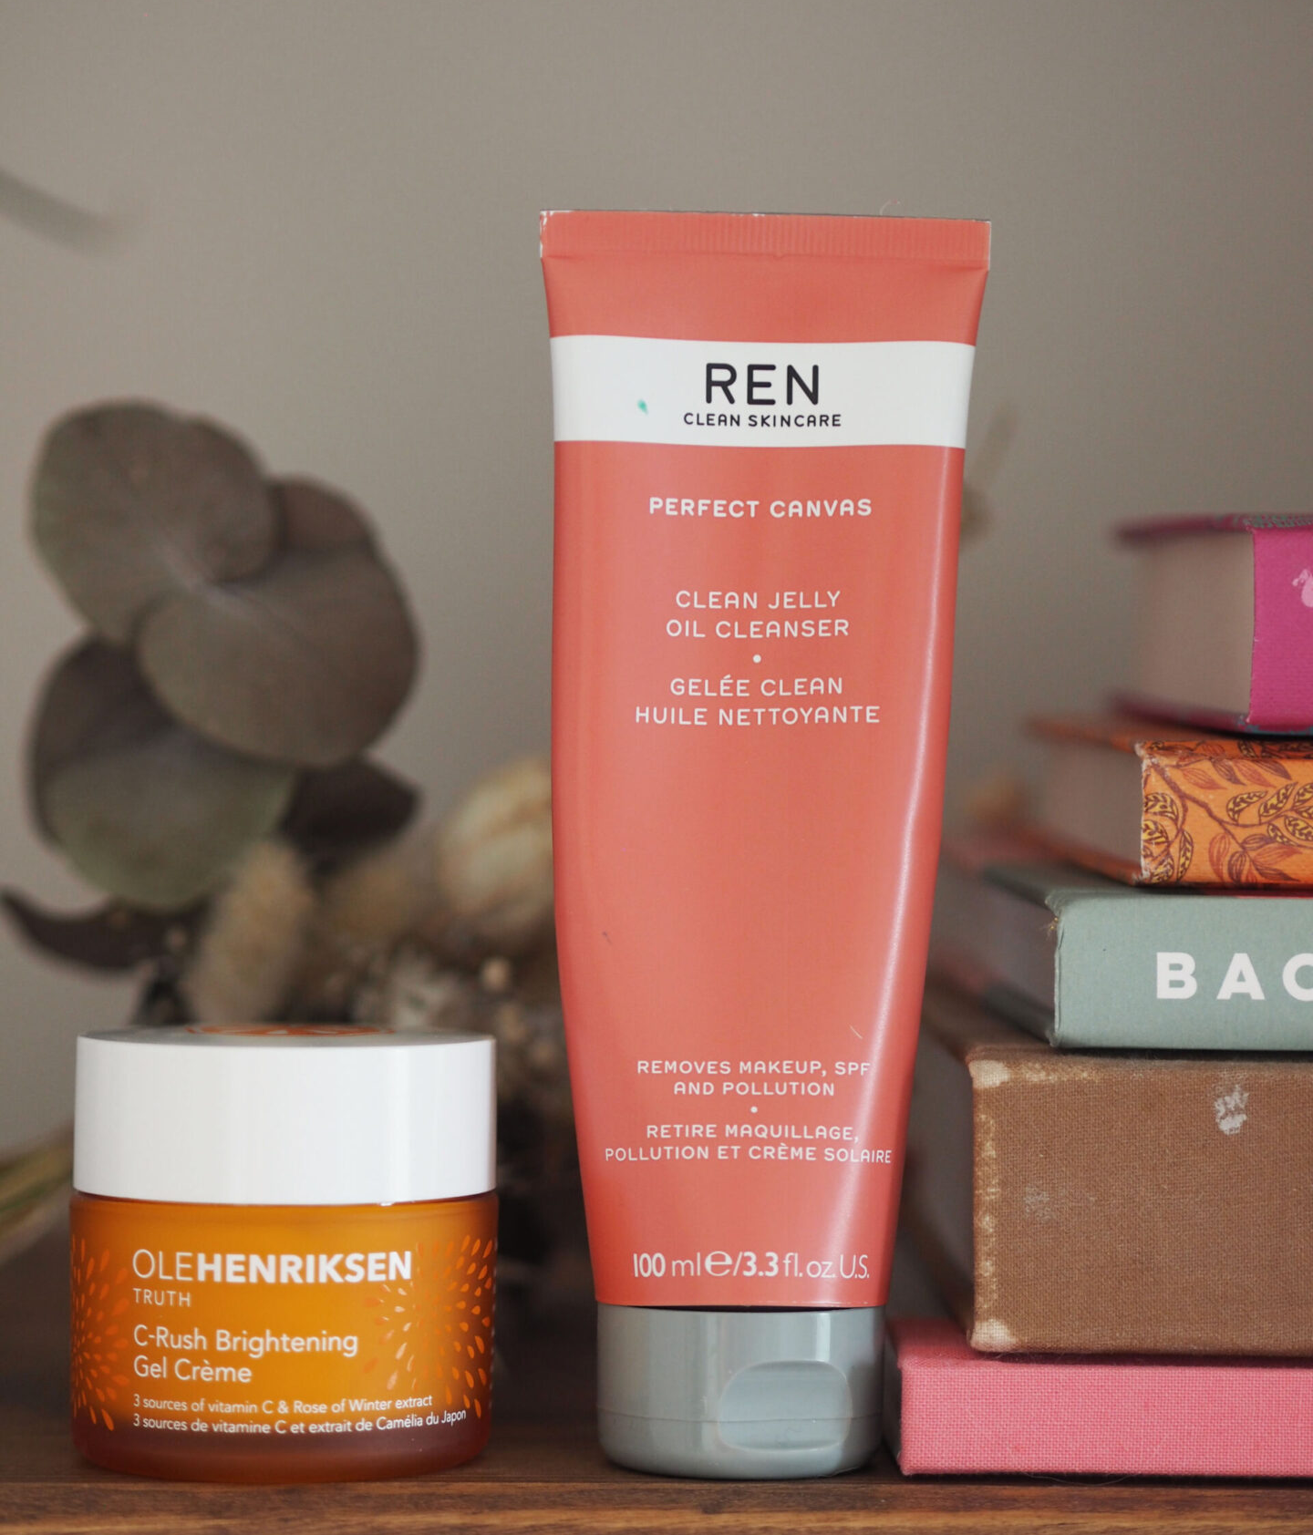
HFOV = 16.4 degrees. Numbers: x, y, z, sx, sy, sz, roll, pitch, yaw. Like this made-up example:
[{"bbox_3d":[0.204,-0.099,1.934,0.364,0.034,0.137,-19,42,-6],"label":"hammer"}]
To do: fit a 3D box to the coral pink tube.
[{"bbox_3d":[0.014,0.010,0.650,0.064,0.178,0.041,1,-1,-2],"label":"coral pink tube"}]

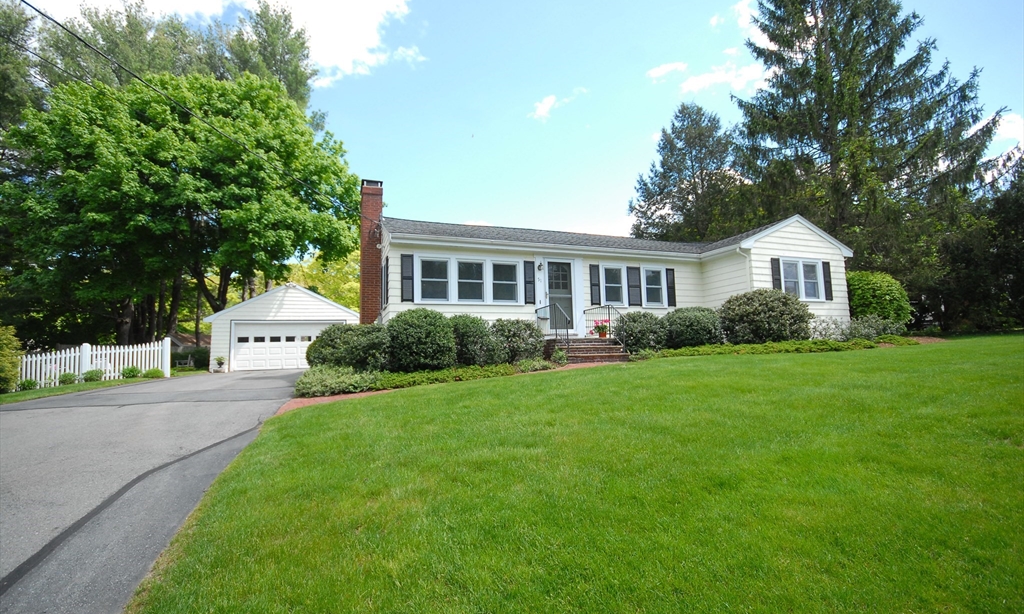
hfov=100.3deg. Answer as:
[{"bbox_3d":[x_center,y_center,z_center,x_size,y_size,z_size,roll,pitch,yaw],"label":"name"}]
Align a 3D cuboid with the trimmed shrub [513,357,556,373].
[{"bbox_3d":[0.502,1.278,9.539,0.880,0.343,0.700,1,-6,-20],"label":"trimmed shrub"}]

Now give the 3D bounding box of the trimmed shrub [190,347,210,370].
[{"bbox_3d":[-18.254,3.013,25.000,1.200,1.400,1.150,1,-6,-19],"label":"trimmed shrub"}]

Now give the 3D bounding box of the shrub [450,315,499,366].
[{"bbox_3d":[-0.948,0.794,10.252,1.200,1.233,1.200,1,-6,-20],"label":"shrub"}]

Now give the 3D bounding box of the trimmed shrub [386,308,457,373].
[{"bbox_3d":[-2.055,0.746,9.701,1.500,1.432,1.450,1,-6,-20],"label":"trimmed shrub"}]

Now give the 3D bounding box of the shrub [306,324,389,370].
[{"bbox_3d":[-3.475,0.908,9.231,1.850,1.100,1.600,1,-6,-19],"label":"shrub"}]

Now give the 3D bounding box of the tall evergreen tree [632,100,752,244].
[{"bbox_3d":[13.875,-6.342,31.059,9.600,18.050,9.600,1,-6,-19],"label":"tall evergreen tree"}]

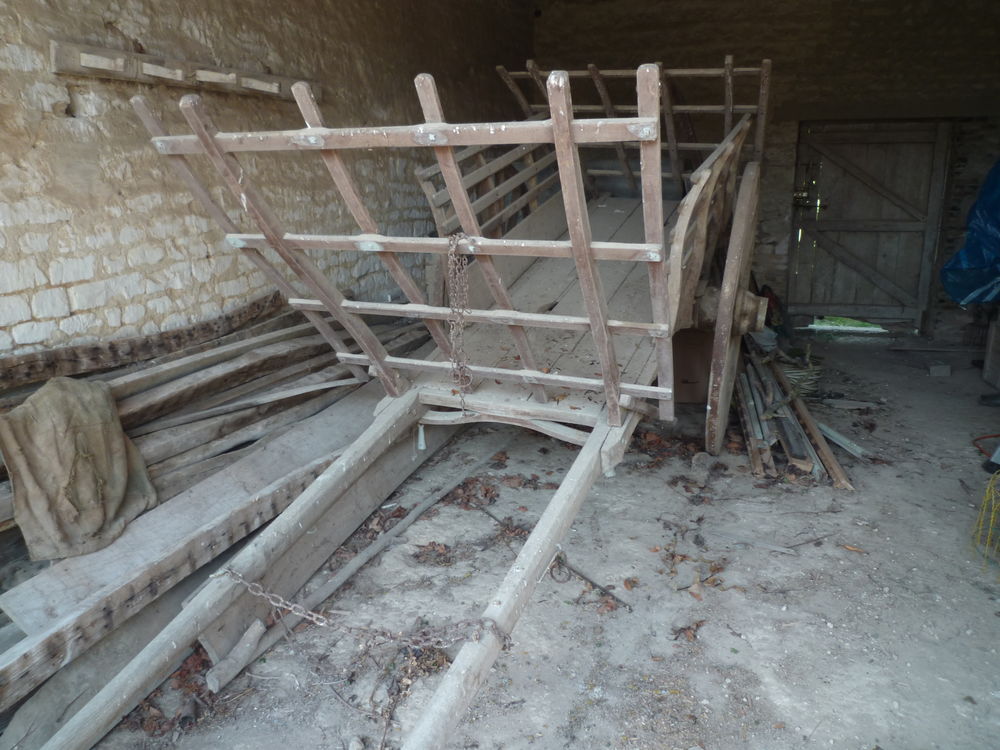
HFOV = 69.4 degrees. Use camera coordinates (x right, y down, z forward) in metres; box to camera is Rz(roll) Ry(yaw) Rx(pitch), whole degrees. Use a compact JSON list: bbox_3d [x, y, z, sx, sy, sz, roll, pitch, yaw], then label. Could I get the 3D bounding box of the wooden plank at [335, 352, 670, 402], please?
[{"bbox_3d":[-0.042,-0.002,3.060,1.528,0.048,0.025,6,59,23],"label":"wooden plank"}]

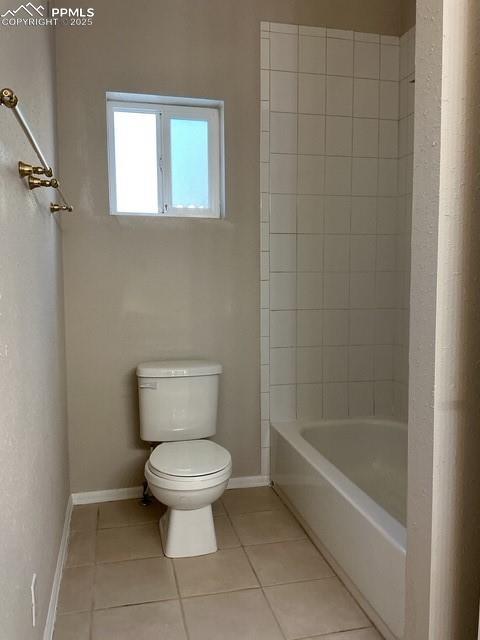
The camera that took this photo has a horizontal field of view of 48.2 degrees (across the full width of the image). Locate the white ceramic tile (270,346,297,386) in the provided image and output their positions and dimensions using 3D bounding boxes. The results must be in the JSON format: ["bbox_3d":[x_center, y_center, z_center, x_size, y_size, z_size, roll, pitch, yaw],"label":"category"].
[{"bbox_3d":[0.234,0.257,2.908,0.152,0.203,0.010,-2,6,-14],"label":"white ceramic tile"}]

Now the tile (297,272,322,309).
[{"bbox_3d":[0.380,-0.158,2.902,0.151,0.202,0.009,-1,5,-13],"label":"tile"}]

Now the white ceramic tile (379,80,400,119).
[{"bbox_3d":[0.810,-1.204,2.932,0.120,0.203,0.010,-1,5,-12],"label":"white ceramic tile"}]

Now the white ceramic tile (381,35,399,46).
[{"bbox_3d":[0.806,-1.498,2.875,0.117,0.046,0.010,-2,6,-13],"label":"white ceramic tile"}]

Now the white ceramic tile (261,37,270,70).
[{"bbox_3d":[0.128,-1.345,2.727,0.046,0.150,0.010,-2,6,-14],"label":"white ceramic tile"}]

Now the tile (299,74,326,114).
[{"bbox_3d":[0.383,-1.194,2.842,0.152,0.203,0.010,-1,5,-12],"label":"tile"}]

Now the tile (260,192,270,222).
[{"bbox_3d":[0.130,-0.590,2.807,0.050,0.152,0.010,-2,6,-13],"label":"tile"}]

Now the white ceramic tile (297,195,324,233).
[{"bbox_3d":[0.374,-0.562,2.841,0.150,0.201,0.010,-2,6,-13],"label":"white ceramic tile"}]

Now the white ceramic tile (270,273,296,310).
[{"bbox_3d":[0.233,-0.152,2.877,0.151,0.203,0.010,-2,6,-13],"label":"white ceramic tile"}]

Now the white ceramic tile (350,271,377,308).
[{"bbox_3d":[0.682,-0.165,2.982,0.151,0.203,0.010,-2,6,-13],"label":"white ceramic tile"}]

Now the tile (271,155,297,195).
[{"bbox_3d":[0.228,-0.765,2.811,0.152,0.203,0.010,-2,6,-13],"label":"tile"}]

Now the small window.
[{"bbox_3d":[-0.370,-0.807,2.696,0.570,0.576,0.110,-2,6,-13],"label":"small window"}]

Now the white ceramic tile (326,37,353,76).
[{"bbox_3d":[0.528,-1.401,2.854,0.152,0.198,0.010,-1,5,-12],"label":"white ceramic tile"}]

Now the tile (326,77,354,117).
[{"bbox_3d":[0.532,-1.196,2.873,0.152,0.203,0.010,-1,5,-12],"label":"tile"}]

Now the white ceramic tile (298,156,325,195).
[{"bbox_3d":[0.376,-0.769,2.846,0.152,0.203,0.010,-2,6,-13],"label":"white ceramic tile"}]

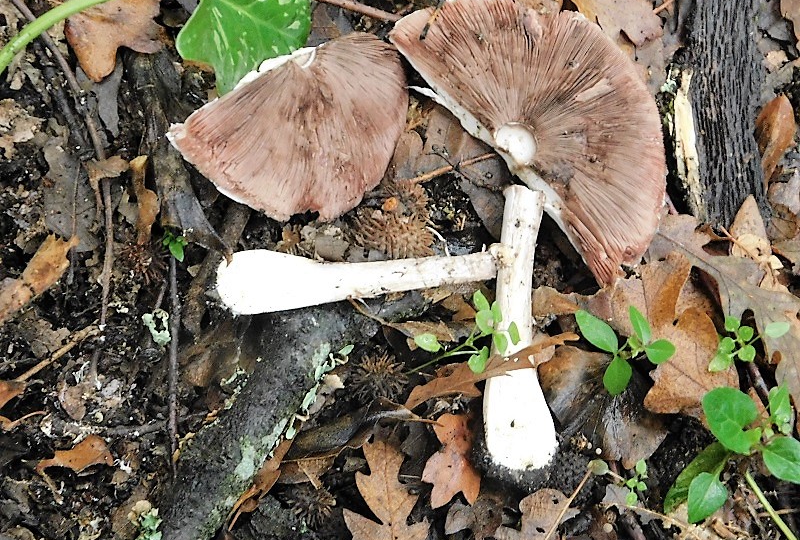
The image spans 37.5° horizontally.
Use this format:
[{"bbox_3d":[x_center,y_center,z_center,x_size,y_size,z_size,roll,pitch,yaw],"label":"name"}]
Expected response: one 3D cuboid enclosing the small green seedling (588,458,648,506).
[{"bbox_3d":[0.101,0.098,0.546,0.028,0.020,0.022,0,70,0],"label":"small green seedling"}]

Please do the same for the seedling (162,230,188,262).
[{"bbox_3d":[-0.113,-0.012,0.591,0.013,0.015,0.017,0,70,0],"label":"seedling"}]

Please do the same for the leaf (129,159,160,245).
[{"bbox_3d":[-0.120,-0.033,0.554,0.012,0.014,0.045,-8,70,-3],"label":"leaf"}]

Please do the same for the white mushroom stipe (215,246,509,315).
[{"bbox_3d":[-0.018,0.003,0.529,0.129,0.029,0.029,-4,70,-2],"label":"white mushroom stipe"}]

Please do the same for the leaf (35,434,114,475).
[{"bbox_3d":[-0.153,0.087,0.555,0.037,0.013,0.019,-6,70,-2],"label":"leaf"}]

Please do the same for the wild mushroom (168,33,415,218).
[{"bbox_3d":[-0.046,-0.063,0.555,0.116,0.030,0.089,-22,71,-8],"label":"wild mushroom"}]

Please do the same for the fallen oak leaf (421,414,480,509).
[{"bbox_3d":[0.023,0.084,0.513,0.025,0.012,0.042,8,70,3],"label":"fallen oak leaf"}]

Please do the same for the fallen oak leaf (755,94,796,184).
[{"bbox_3d":[0.180,-0.063,0.564,0.020,0.016,0.050,14,71,5],"label":"fallen oak leaf"}]

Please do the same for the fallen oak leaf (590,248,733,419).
[{"bbox_3d":[0.131,0.032,0.569,0.085,0.022,0.072,43,76,14],"label":"fallen oak leaf"}]

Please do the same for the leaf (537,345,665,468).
[{"bbox_3d":[0.089,0.060,0.519,0.056,0.018,0.055,1,70,0],"label":"leaf"}]

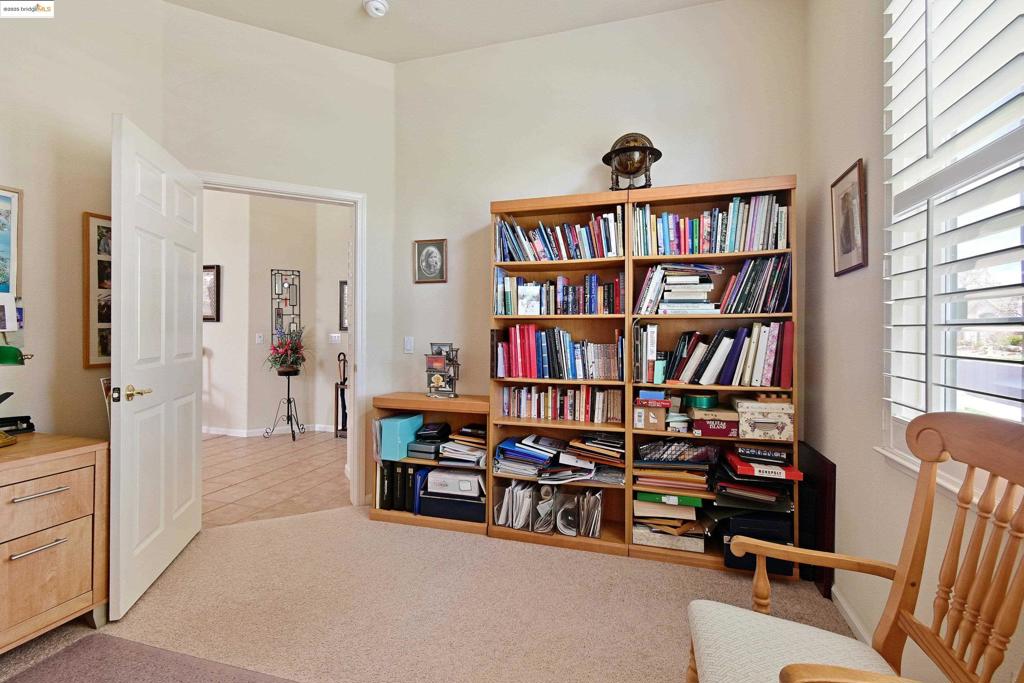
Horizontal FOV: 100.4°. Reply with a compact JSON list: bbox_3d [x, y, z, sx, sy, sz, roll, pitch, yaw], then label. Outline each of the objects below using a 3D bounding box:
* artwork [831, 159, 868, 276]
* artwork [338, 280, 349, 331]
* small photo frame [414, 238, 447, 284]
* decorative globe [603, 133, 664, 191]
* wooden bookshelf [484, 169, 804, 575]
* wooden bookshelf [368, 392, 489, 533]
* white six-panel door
[{"bbox_3d":[1.349,-0.476,1.703,0.022,0.407,0.288,0,1,19],"label":"artwork"},{"bbox_3d":[-1.728,-0.395,4.703,0.398,0.555,0.030,0,1,16],"label":"artwork"},{"bbox_3d":[-0.539,-0.531,2.855,0.237,0.286,0.020,0,1,16],"label":"small photo frame"},{"bbox_3d":[0.659,-0.965,2.335,0.316,0.352,0.316,0,1,16],"label":"decorative globe"},{"bbox_3d":[0.649,0.159,2.356,1.530,1.897,0.290,0,1,16],"label":"wooden bookshelf"},{"bbox_3d":[-0.456,0.723,2.671,0.767,0.749,0.290,0,1,16],"label":"wooden bookshelf"},{"bbox_3d":[-1.693,0.089,2.082,0.038,2.020,0.786,0,1,-17],"label":"white six-panel door"}]

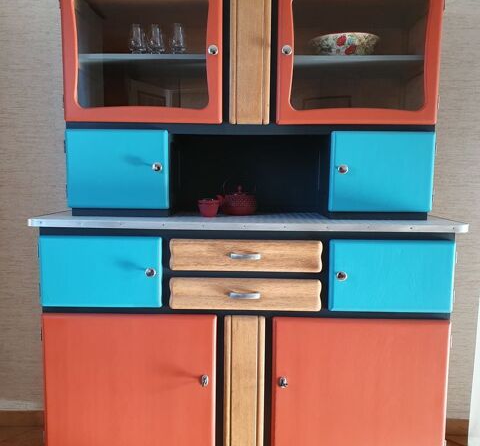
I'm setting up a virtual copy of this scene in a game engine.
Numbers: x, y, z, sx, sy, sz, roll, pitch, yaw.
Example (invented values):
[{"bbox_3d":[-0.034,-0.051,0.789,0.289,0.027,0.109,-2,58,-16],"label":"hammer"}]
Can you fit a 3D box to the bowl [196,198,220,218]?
[{"bbox_3d":[-0.094,-0.046,1.515,0.069,0.053,0.069,1,6,1],"label":"bowl"}]

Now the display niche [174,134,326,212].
[{"bbox_3d":[0.029,-0.152,1.579,0.475,0.249,0.246,1,6,1],"label":"display niche"}]

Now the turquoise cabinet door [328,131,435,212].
[{"bbox_3d":[0.422,-0.152,1.438,0.305,0.235,0.022,1,6,1],"label":"turquoise cabinet door"}]

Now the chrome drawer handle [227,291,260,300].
[{"bbox_3d":[0.014,0.206,1.376,0.088,0.017,0.026,1,6,1],"label":"chrome drawer handle"}]

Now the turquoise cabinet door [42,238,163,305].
[{"bbox_3d":[-0.401,0.142,1.405,0.354,0.206,0.022,1,6,1],"label":"turquoise cabinet door"}]

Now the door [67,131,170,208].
[{"bbox_3d":[-0.365,-0.161,1.455,0.305,0.232,0.022,1,6,1],"label":"door"}]

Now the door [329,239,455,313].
[{"bbox_3d":[0.435,0.153,1.387,0.356,0.207,0.022,1,6,1],"label":"door"}]

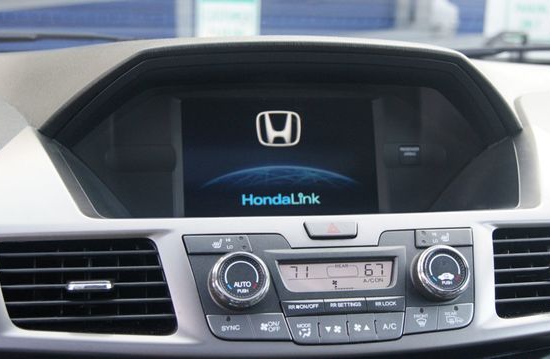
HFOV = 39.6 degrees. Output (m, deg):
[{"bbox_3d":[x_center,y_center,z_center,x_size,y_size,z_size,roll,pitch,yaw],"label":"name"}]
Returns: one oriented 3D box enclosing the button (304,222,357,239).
[{"bbox_3d":[0.039,0.035,0.518,0.038,0.011,0.010,-1,-30,-11],"label":"button"}]

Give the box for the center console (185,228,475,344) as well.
[{"bbox_3d":[0.043,0.069,0.498,0.202,0.078,0.040,-1,-30,-11],"label":"center console"}]

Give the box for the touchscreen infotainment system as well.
[{"bbox_3d":[0.004,-0.021,0.694,0.177,0.107,0.020,-1,-8,-11],"label":"touchscreen infotainment system"}]

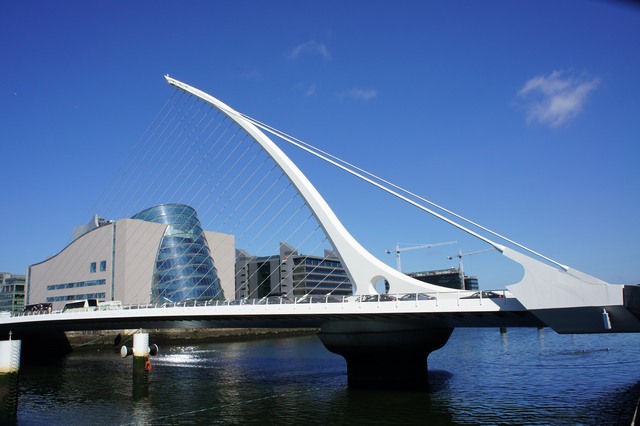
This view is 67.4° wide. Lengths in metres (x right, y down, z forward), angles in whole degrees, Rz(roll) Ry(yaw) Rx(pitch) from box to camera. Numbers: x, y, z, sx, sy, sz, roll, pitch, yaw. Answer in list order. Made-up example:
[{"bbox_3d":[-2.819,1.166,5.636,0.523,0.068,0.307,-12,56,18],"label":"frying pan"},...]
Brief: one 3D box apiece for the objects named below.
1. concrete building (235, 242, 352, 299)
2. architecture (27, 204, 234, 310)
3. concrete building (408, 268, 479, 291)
[{"bbox_3d":[-14.620,40.990,275.000,50.000,43.000,48.000,-7,-10,34],"label":"concrete building"},{"bbox_3d":[-83.260,24.200,213.000,78.000,48.000,54.000,-7,-10,34],"label":"architecture"},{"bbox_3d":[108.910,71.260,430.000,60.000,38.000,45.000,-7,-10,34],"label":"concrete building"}]

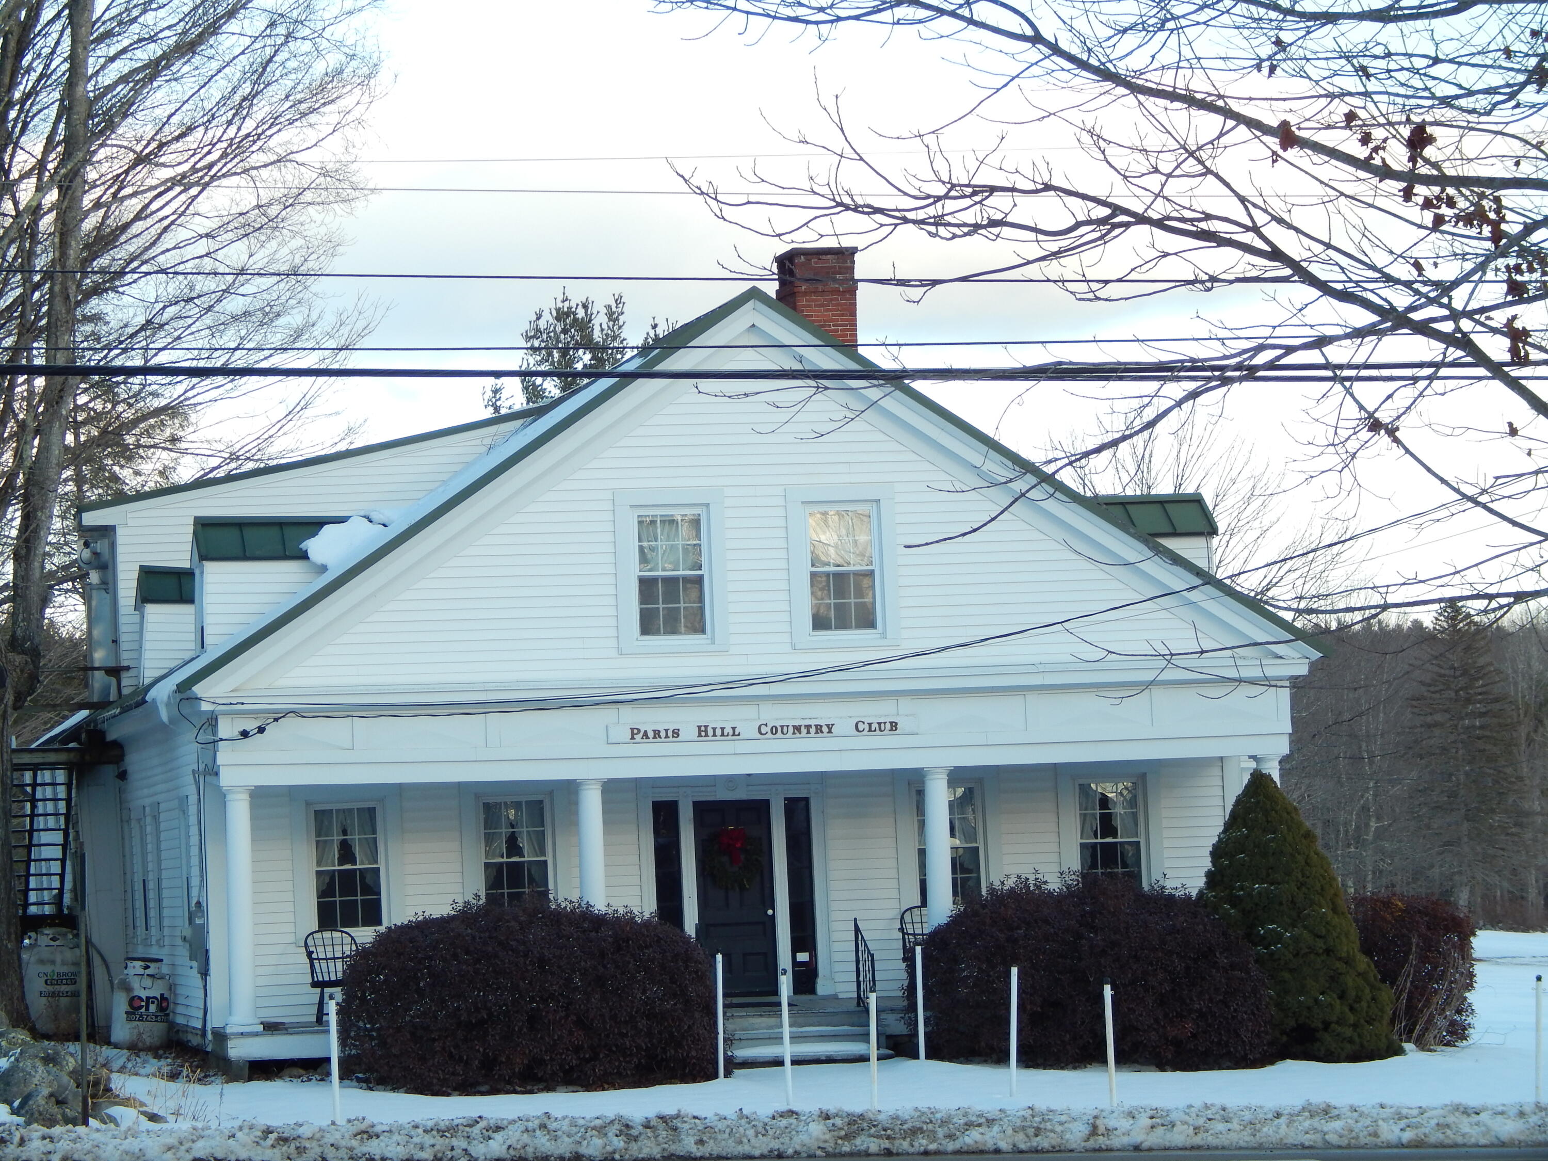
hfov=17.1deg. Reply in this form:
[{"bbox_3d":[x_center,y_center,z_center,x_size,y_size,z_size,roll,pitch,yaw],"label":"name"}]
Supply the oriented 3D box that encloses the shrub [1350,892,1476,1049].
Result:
[{"bbox_3d":[6.611,4.073,53.700,1.420,1.620,1.450,-2,-3,-12],"label":"shrub"}]

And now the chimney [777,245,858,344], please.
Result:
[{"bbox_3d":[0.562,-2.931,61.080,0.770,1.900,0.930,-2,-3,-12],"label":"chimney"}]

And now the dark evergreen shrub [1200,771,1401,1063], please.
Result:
[{"bbox_3d":[5.223,3.328,51.000,1.950,2.830,1.950,-2,-3,0],"label":"dark evergreen shrub"}]

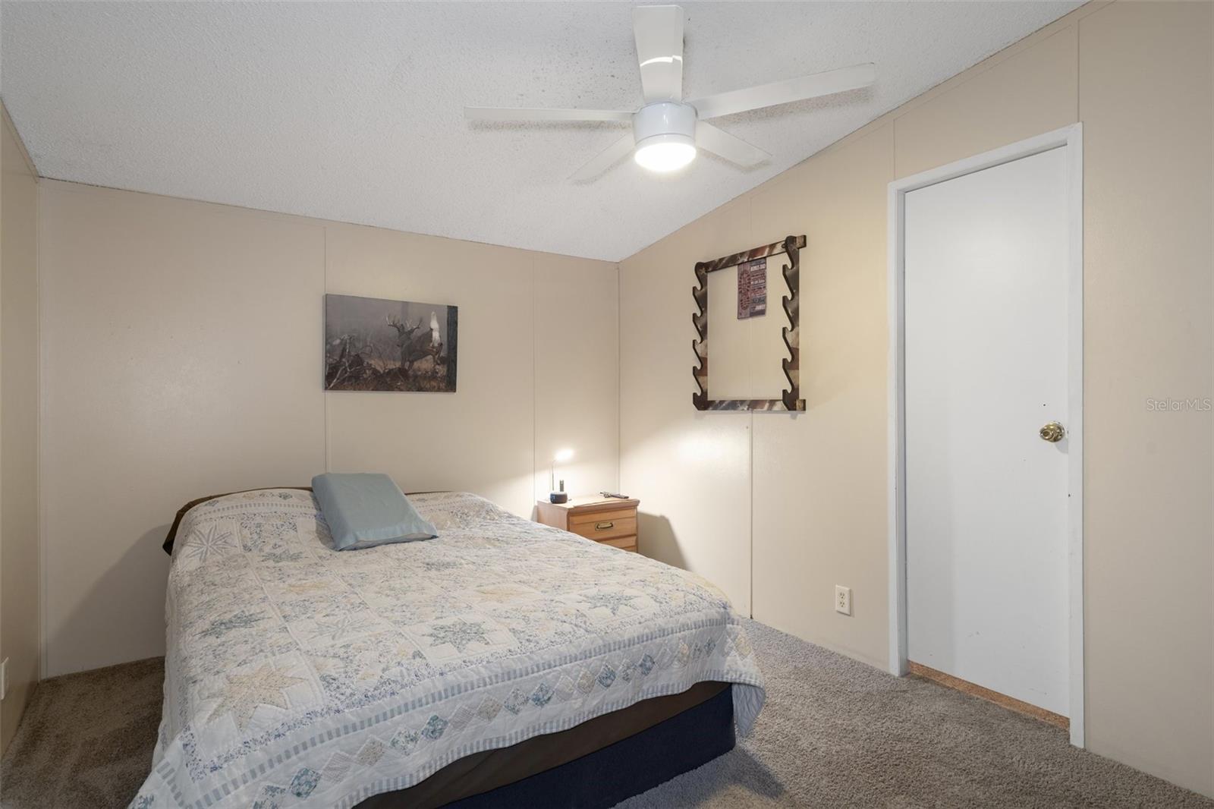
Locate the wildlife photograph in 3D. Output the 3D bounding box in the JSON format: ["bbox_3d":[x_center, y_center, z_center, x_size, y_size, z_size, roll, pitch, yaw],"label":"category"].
[{"bbox_3d":[-1.168,-0.322,3.342,0.700,0.500,0.030,0,0,-34],"label":"wildlife photograph"}]

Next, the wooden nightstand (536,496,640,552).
[{"bbox_3d":[-0.110,0.867,3.821,0.515,0.520,0.375,0,0,-34],"label":"wooden nightstand"}]

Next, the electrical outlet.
[{"bbox_3d":[1.067,0.885,2.749,0.008,0.115,0.072,0,0,-34],"label":"electrical outlet"}]

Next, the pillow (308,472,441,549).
[{"bbox_3d":[-1.120,0.484,2.901,0.410,0.115,0.510,0,21,-41],"label":"pillow"}]

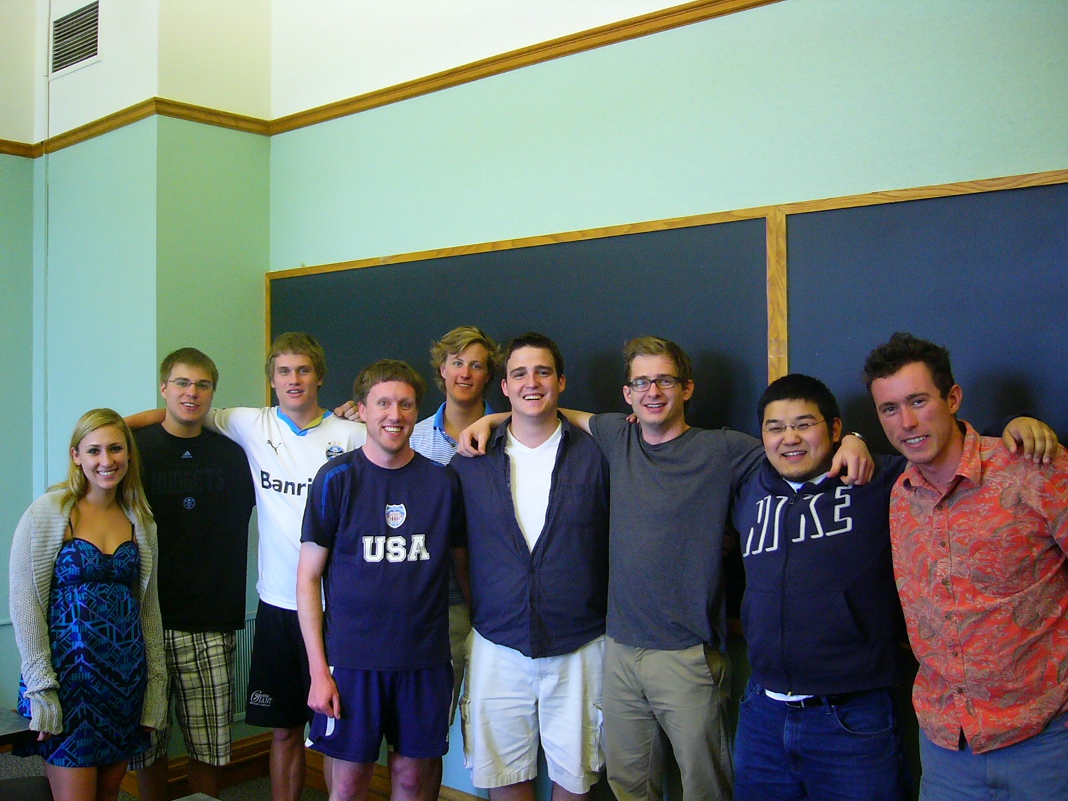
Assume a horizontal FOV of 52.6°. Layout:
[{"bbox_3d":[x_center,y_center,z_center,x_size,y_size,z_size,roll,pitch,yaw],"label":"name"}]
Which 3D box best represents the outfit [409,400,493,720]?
[{"bbox_3d":[-0.315,0.550,3.500,0.500,1.090,0.300,0,-1,6],"label":"outfit"}]

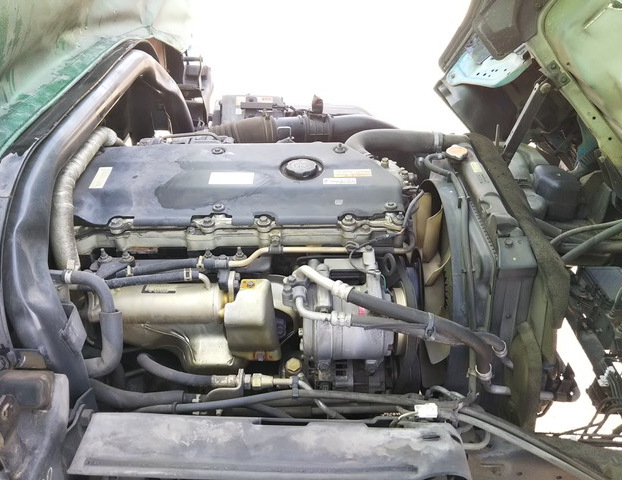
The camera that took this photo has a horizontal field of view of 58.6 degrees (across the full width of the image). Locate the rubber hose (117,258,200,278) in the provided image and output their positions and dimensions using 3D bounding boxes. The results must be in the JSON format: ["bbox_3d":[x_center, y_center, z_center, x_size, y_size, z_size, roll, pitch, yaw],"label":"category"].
[{"bbox_3d":[-0.289,0.054,1.050,0.162,0.020,0.020,-7,33,0],"label":"rubber hose"}]

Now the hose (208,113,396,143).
[{"bbox_3d":[-0.026,-0.296,1.500,0.500,0.095,0.100,0,33,0],"label":"hose"}]

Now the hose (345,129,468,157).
[{"bbox_3d":[0.230,-0.240,1.350,0.295,0.056,0.065,0,33,0],"label":"hose"}]

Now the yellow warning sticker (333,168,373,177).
[{"bbox_3d":[0.089,-0.142,1.180,0.080,0.002,0.022,0,38,0],"label":"yellow warning sticker"}]

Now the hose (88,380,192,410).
[{"bbox_3d":[-0.321,0.291,1.050,0.195,0.042,0.040,3,33,0],"label":"hose"}]

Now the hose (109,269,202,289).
[{"bbox_3d":[-0.294,0.075,1.030,0.178,0.020,0.020,-5,33,0],"label":"hose"}]

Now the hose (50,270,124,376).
[{"bbox_3d":[-0.398,0.146,0.980,0.120,0.215,0.060,0,33,0],"label":"hose"}]

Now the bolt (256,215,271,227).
[{"bbox_3d":[-0.090,-0.037,1.050,0.026,0.017,0.026,0,33,0],"label":"bolt"}]

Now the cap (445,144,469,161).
[{"bbox_3d":[0.349,-0.207,1.320,0.056,0.022,0.054,0,33,0],"label":"cap"}]

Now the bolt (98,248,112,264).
[{"bbox_3d":[-0.398,0.032,1.070,0.024,0.025,0.024,0,33,0],"label":"bolt"}]

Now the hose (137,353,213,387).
[{"bbox_3d":[-0.259,0.249,1.060,0.148,0.031,0.030,17,34,0],"label":"hose"}]

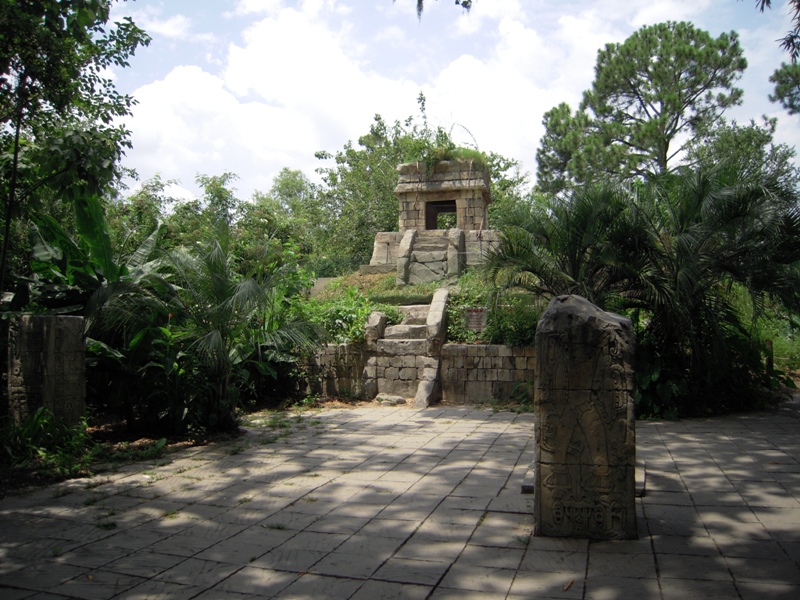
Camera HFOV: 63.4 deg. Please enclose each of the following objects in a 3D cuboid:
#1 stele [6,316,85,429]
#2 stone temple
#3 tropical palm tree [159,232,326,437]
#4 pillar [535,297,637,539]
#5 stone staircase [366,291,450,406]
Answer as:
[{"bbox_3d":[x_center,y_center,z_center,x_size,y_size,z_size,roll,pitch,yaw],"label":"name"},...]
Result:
[{"bbox_3d":[-6.244,1.299,11.415,0.780,1.950,0.800,-1,-3,16],"label":"stele"},{"bbox_3d":[1.365,-2.400,21.420,4.500,4.100,4.200,-1,-3,12],"label":"stone temple"},{"bbox_3d":[-2.636,0.564,10.900,2.700,3.200,2.500,-1,-3,0],"label":"tropical palm tree"},{"bbox_3d":[1.463,0.912,5.252,0.800,1.900,0.360,-1,-3,9],"label":"pillar"},{"bbox_3d":[0.072,1.108,16.164,1.800,2.750,2.800,-1,-3,14],"label":"stone staircase"}]

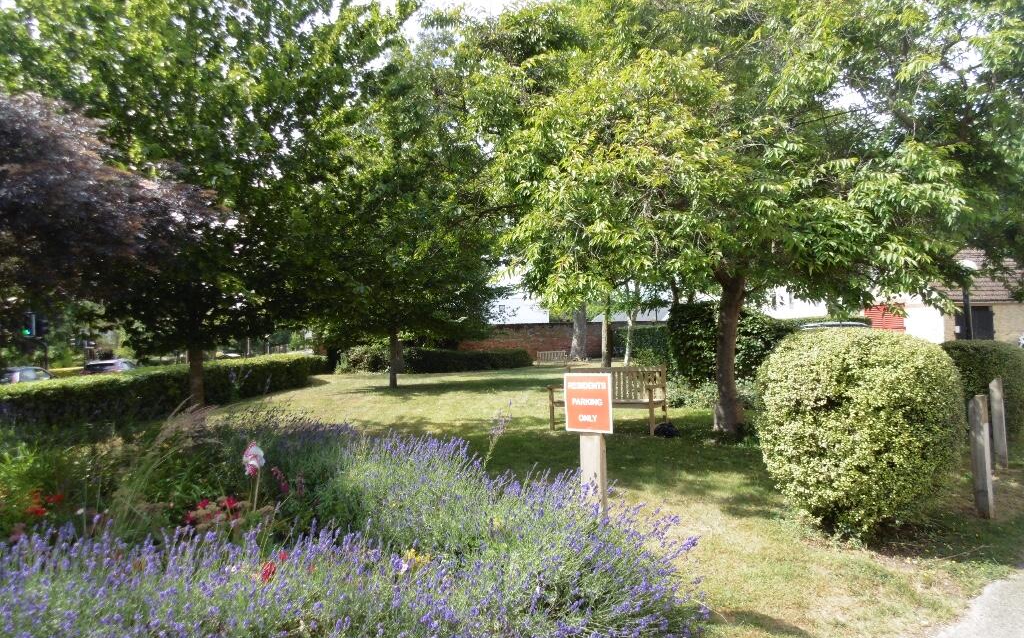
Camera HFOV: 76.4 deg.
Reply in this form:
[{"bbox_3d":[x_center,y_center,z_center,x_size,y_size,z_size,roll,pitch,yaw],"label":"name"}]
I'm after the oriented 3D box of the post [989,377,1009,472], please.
[{"bbox_3d":[4.659,0.988,6.200,0.110,0.880,0.110,-4,-3,43],"label":"post"}]

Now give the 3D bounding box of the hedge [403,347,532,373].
[{"bbox_3d":[-2.251,2.018,32.200,6.600,1.000,1.400,-1,-2,-23],"label":"hedge"}]

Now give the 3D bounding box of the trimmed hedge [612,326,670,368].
[{"bbox_3d":[6.766,1.292,34.000,2.950,1.900,1.800,-2,-2,6],"label":"trimmed hedge"}]

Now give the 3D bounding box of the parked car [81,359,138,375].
[{"bbox_3d":[-22.376,3.115,36.000,1.780,1.500,4.200,-2,-2,-10],"label":"parked car"}]

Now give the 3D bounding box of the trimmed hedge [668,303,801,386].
[{"bbox_3d":[5.128,0.656,14.800,3.000,2.060,2.000,-2,-2,12],"label":"trimmed hedge"}]

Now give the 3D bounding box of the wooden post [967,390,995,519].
[{"bbox_3d":[3.369,0.981,4.670,0.110,0.890,0.110,-4,-3,43],"label":"wooden post"}]

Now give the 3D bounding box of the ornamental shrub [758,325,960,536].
[{"bbox_3d":[2.529,0.772,4.820,1.400,1.380,1.400,-3,-2,28],"label":"ornamental shrub"}]

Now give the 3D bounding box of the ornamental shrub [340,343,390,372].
[{"bbox_3d":[-7.203,1.995,32.000,2.500,1.400,1.700,-2,-2,-18],"label":"ornamental shrub"}]

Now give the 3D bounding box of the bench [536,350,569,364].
[{"bbox_3d":[2.116,1.974,34.000,1.500,0.880,0.600,-2,-2,-12],"label":"bench"}]

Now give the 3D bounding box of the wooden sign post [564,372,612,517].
[{"bbox_3d":[0.473,0.921,3.820,0.285,1.170,0.140,-3,-2,26],"label":"wooden sign post"}]

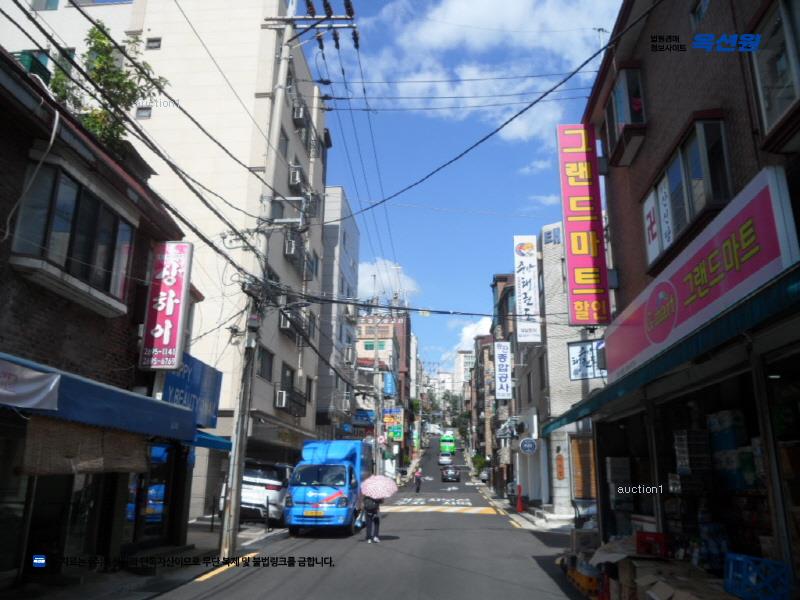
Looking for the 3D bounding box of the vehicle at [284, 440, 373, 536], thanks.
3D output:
[{"bbox_3d":[-1.972,5.520,18.628,1.800,2.530,4.950,-1,-16,5],"label":"vehicle"}]

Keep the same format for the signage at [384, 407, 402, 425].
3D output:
[{"bbox_3d":[-0.556,9.181,49.601,1.550,1.420,0.200,-1,-16,5],"label":"signage"}]

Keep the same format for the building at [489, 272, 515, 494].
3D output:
[{"bbox_3d":[11.264,6.188,44.747,9.000,15.200,7.500,-1,-16,5],"label":"building"}]

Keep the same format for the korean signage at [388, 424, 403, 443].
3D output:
[{"bbox_3d":[-0.355,10.526,49.200,1.150,1.400,0.200,-1,-16,5],"label":"korean signage"}]

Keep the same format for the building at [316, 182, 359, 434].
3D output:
[{"bbox_3d":[-7.831,2.864,36.376,9.600,16.800,7.200,-1,-16,5],"label":"building"}]

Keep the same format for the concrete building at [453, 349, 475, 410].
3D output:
[{"bbox_3d":[24.233,29.768,224.212,11.000,23.000,10.000,-1,-16,5],"label":"concrete building"}]

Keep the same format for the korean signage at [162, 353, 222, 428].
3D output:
[{"bbox_3d":[-4.250,1.857,12.774,0.200,1.280,2.900,-1,-16,5],"label":"korean signage"}]

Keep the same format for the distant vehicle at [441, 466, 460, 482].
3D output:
[{"bbox_3d":[5.213,17.563,63.357,1.850,1.470,4.750,-1,-13,5],"label":"distant vehicle"}]

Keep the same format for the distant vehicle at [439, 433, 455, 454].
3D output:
[{"bbox_3d":[7.540,22.469,97.288,2.100,2.800,7.100,-1,-9,6],"label":"distant vehicle"}]

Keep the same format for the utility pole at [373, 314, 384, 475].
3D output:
[{"bbox_3d":[-1.384,6.272,39.755,0.380,12.000,0.380,-1,-16,5],"label":"utility pole"}]

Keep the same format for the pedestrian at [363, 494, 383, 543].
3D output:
[{"bbox_3d":[-0.689,5.121,15.438,0.500,1.600,0.380,-1,-16,5],"label":"pedestrian"}]

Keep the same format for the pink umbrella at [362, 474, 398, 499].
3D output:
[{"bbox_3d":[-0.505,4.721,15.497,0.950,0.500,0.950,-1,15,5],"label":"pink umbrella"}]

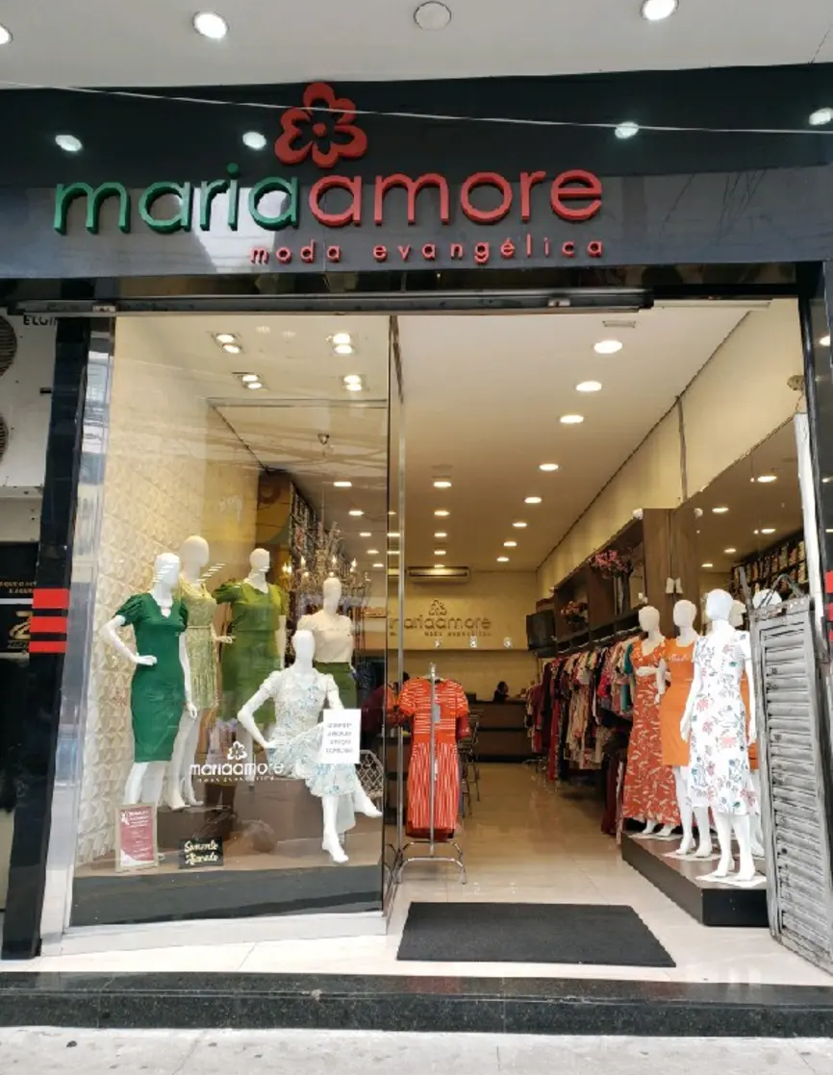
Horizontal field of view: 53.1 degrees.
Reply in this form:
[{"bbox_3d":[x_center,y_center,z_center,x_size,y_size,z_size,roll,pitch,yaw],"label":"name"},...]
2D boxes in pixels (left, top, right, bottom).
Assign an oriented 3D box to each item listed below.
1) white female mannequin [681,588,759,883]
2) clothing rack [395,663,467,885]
[{"bbox_3d":[1.946,1.225,5.294,0.470,1.790,0.350,-9,-14,42],"label":"white female mannequin"},{"bbox_3d":[0.112,1.694,6.152,0.490,1.500,0.660,0,-11,1],"label":"clothing rack"}]

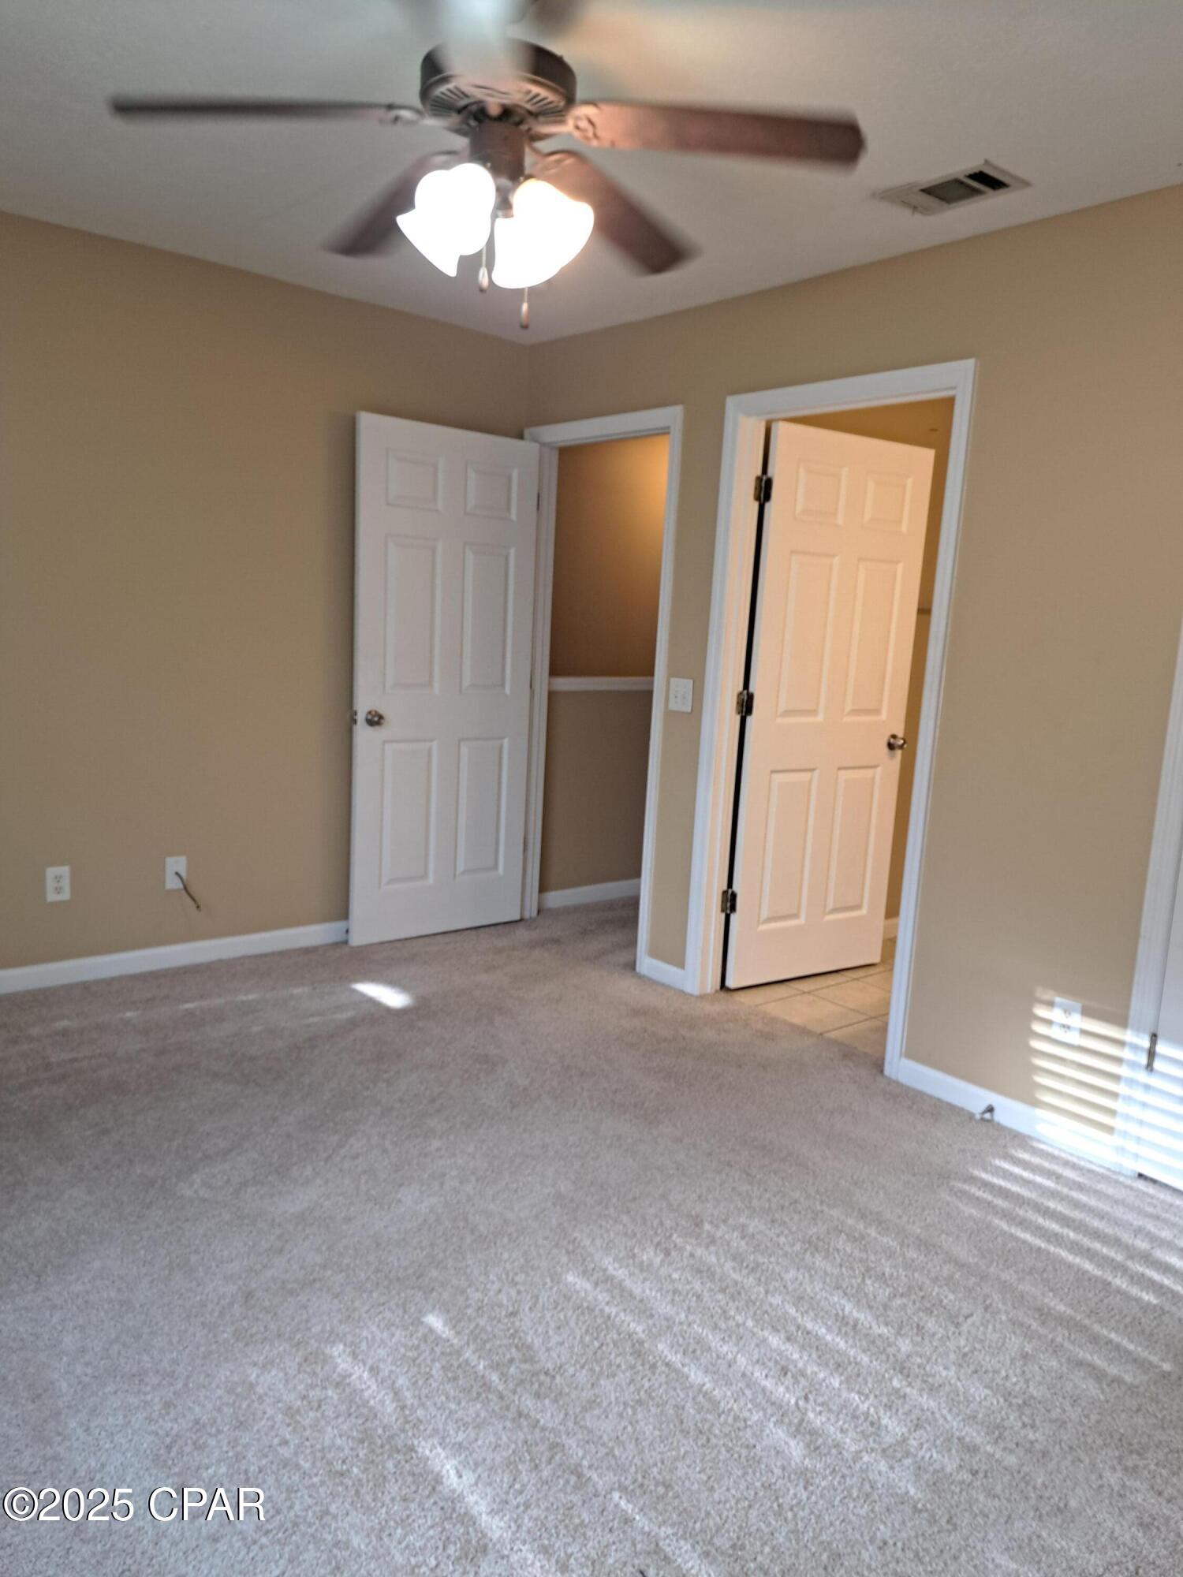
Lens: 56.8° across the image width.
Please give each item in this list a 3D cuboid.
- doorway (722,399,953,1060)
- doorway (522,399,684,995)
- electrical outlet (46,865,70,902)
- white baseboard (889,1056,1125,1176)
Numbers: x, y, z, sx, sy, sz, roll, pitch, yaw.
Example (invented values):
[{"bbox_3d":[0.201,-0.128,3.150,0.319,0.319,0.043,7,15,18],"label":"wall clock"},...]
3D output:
[{"bbox_3d":[0.754,-0.180,3.558,0.120,2.018,0.790,-5,12,-40],"label":"doorway"},{"bbox_3d":[0.014,-0.397,4.413,0.130,2.092,0.937,-5,12,-40],"label":"doorway"},{"bbox_3d":[-1.796,0.324,3.686,0.072,0.115,0.010,-5,12,-40],"label":"electrical outlet"},{"bbox_3d":[1.160,0.901,3.090,0.018,0.080,0.670,-5,12,-40],"label":"white baseboard"}]

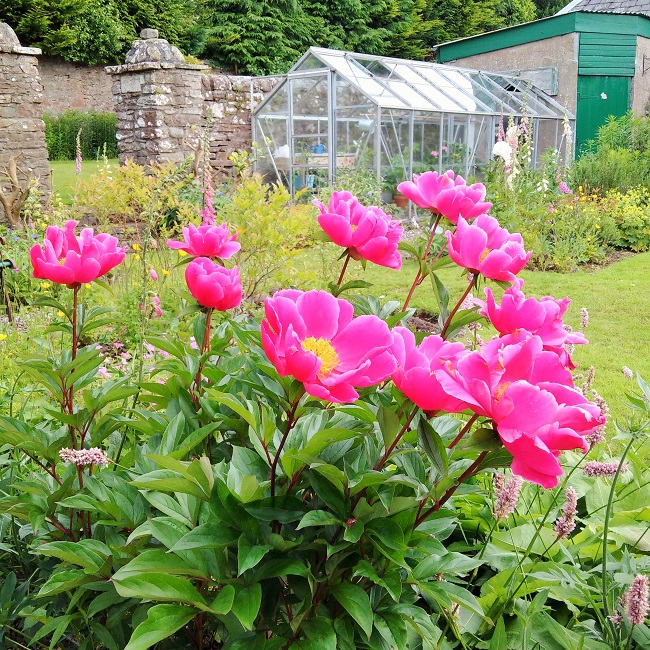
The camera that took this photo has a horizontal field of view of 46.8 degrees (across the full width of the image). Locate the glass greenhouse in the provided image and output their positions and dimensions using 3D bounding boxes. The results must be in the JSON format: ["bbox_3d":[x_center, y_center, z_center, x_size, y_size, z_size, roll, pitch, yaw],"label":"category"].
[{"bbox_3d":[1.474,-2.560,10.307,1.870,1.920,4.920,10,17,40],"label":"glass greenhouse"}]

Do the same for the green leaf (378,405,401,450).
[{"bbox_3d":[0.082,0.131,0.960,0.029,0.056,0.022,-1,13,0],"label":"green leaf"}]

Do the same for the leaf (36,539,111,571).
[{"bbox_3d":[-0.318,0.294,0.950,0.095,0.030,0.045,6,11,-15],"label":"leaf"}]

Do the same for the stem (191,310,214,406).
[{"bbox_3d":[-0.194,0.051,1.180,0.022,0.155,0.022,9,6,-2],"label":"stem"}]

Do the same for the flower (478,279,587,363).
[{"bbox_3d":[0.280,-0.006,1.020,0.138,0.105,0.115,2,13,11],"label":"flower"}]

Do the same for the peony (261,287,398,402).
[{"bbox_3d":[0.005,0.025,0.900,0.150,0.118,0.115,-4,13,-14],"label":"peony"}]

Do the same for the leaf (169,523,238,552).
[{"bbox_3d":[-0.139,0.243,0.860,0.082,0.028,0.050,-1,13,0],"label":"leaf"}]

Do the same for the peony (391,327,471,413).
[{"bbox_3d":[0.140,0.058,0.980,0.108,0.105,0.105,-2,13,-6],"label":"peony"}]

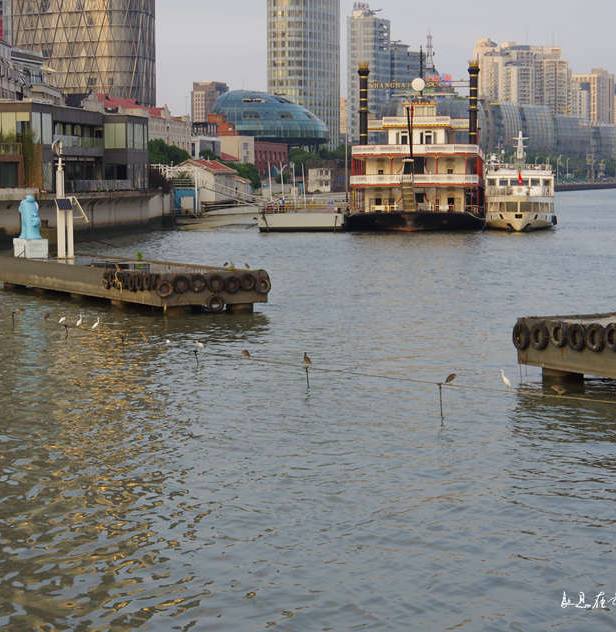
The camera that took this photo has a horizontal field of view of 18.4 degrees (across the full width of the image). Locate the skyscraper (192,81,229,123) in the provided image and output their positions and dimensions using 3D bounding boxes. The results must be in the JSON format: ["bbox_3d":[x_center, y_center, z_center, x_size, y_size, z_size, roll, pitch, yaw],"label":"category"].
[{"bbox_3d":[-74.976,-141.610,1453.540,21.000,77.000,21.000,-3,5,-36],"label":"skyscraper"}]

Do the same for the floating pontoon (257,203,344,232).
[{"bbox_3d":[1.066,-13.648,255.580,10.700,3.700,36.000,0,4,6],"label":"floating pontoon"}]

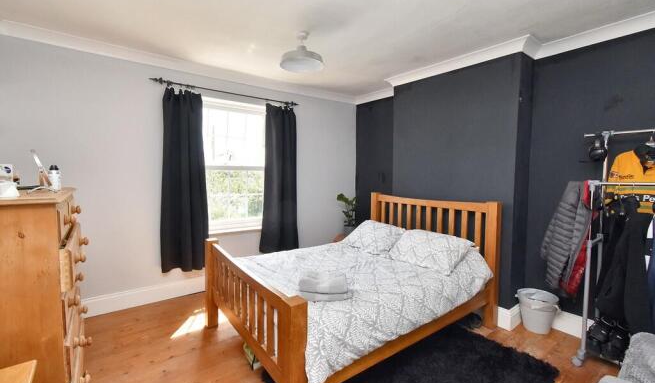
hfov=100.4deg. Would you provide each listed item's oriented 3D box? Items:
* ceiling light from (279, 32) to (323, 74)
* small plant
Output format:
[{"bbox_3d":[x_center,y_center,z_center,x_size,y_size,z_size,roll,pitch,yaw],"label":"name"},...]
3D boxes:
[{"bbox_3d":[-0.198,-1.129,2.179,0.350,0.245,0.350,1,4,0],"label":"ceiling light"},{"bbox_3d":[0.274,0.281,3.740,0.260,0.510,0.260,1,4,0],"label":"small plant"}]

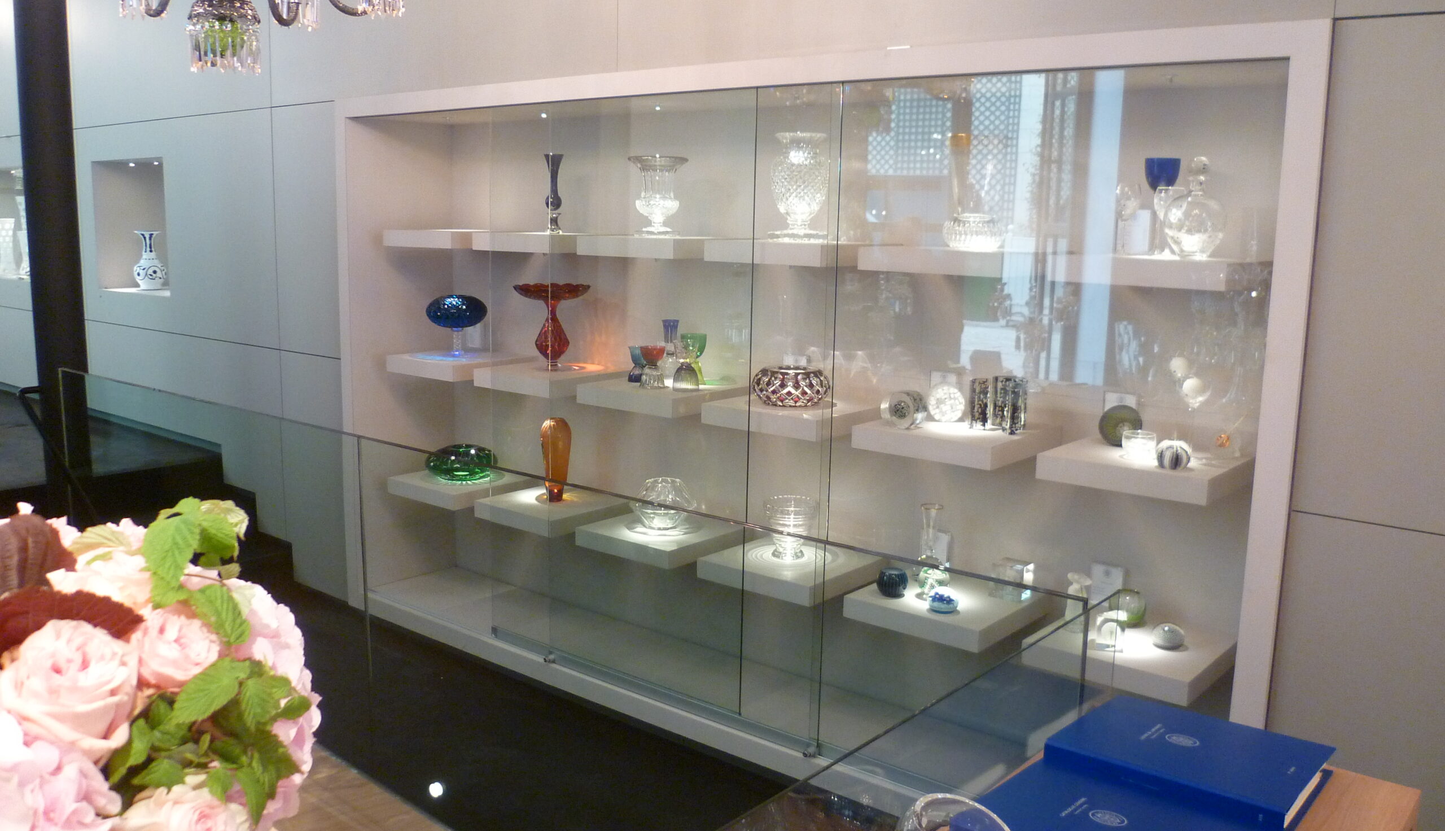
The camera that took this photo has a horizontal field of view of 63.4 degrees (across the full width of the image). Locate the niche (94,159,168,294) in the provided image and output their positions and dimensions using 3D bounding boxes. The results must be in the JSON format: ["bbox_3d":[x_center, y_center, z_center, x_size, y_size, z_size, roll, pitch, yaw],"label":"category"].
[{"bbox_3d":[-2.724,-0.913,5.666,0.731,0.625,0.291,9,12,38],"label":"niche"}]

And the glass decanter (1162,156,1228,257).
[{"bbox_3d":[1.138,-0.497,2.807,0.151,0.236,0.151,9,12,38],"label":"glass decanter"}]

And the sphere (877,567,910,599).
[{"bbox_3d":[0.467,0.460,3.202,0.086,0.069,0.086,1,9,0],"label":"sphere"}]

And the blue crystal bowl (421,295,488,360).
[{"bbox_3d":[-1.035,-0.348,4.540,0.238,0.235,0.238,1,9,0],"label":"blue crystal bowl"}]

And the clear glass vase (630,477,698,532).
[{"bbox_3d":[-0.193,0.292,3.849,0.223,0.155,0.223,9,12,38],"label":"clear glass vase"}]

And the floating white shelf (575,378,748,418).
[{"bbox_3d":[-0.175,-0.072,3.943,0.415,0.059,0.457,9,12,38],"label":"floating white shelf"}]

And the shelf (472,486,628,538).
[{"bbox_3d":[-0.595,0.334,4.187,0.400,0.058,0.408,9,12,38],"label":"shelf"}]

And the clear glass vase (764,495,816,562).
[{"bbox_3d":[0.216,0.357,3.685,0.162,0.174,0.162,1,9,0],"label":"clear glass vase"}]

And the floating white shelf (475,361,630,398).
[{"bbox_3d":[-0.583,-0.130,4.110,0.400,0.058,0.408,9,12,38],"label":"floating white shelf"}]

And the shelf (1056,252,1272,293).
[{"bbox_3d":[1.091,-0.358,2.866,0.415,0.059,0.457,9,12,38],"label":"shelf"}]

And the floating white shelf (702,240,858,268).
[{"bbox_3d":[0.236,-0.468,3.393,0.400,0.058,0.408,9,12,38],"label":"floating white shelf"}]

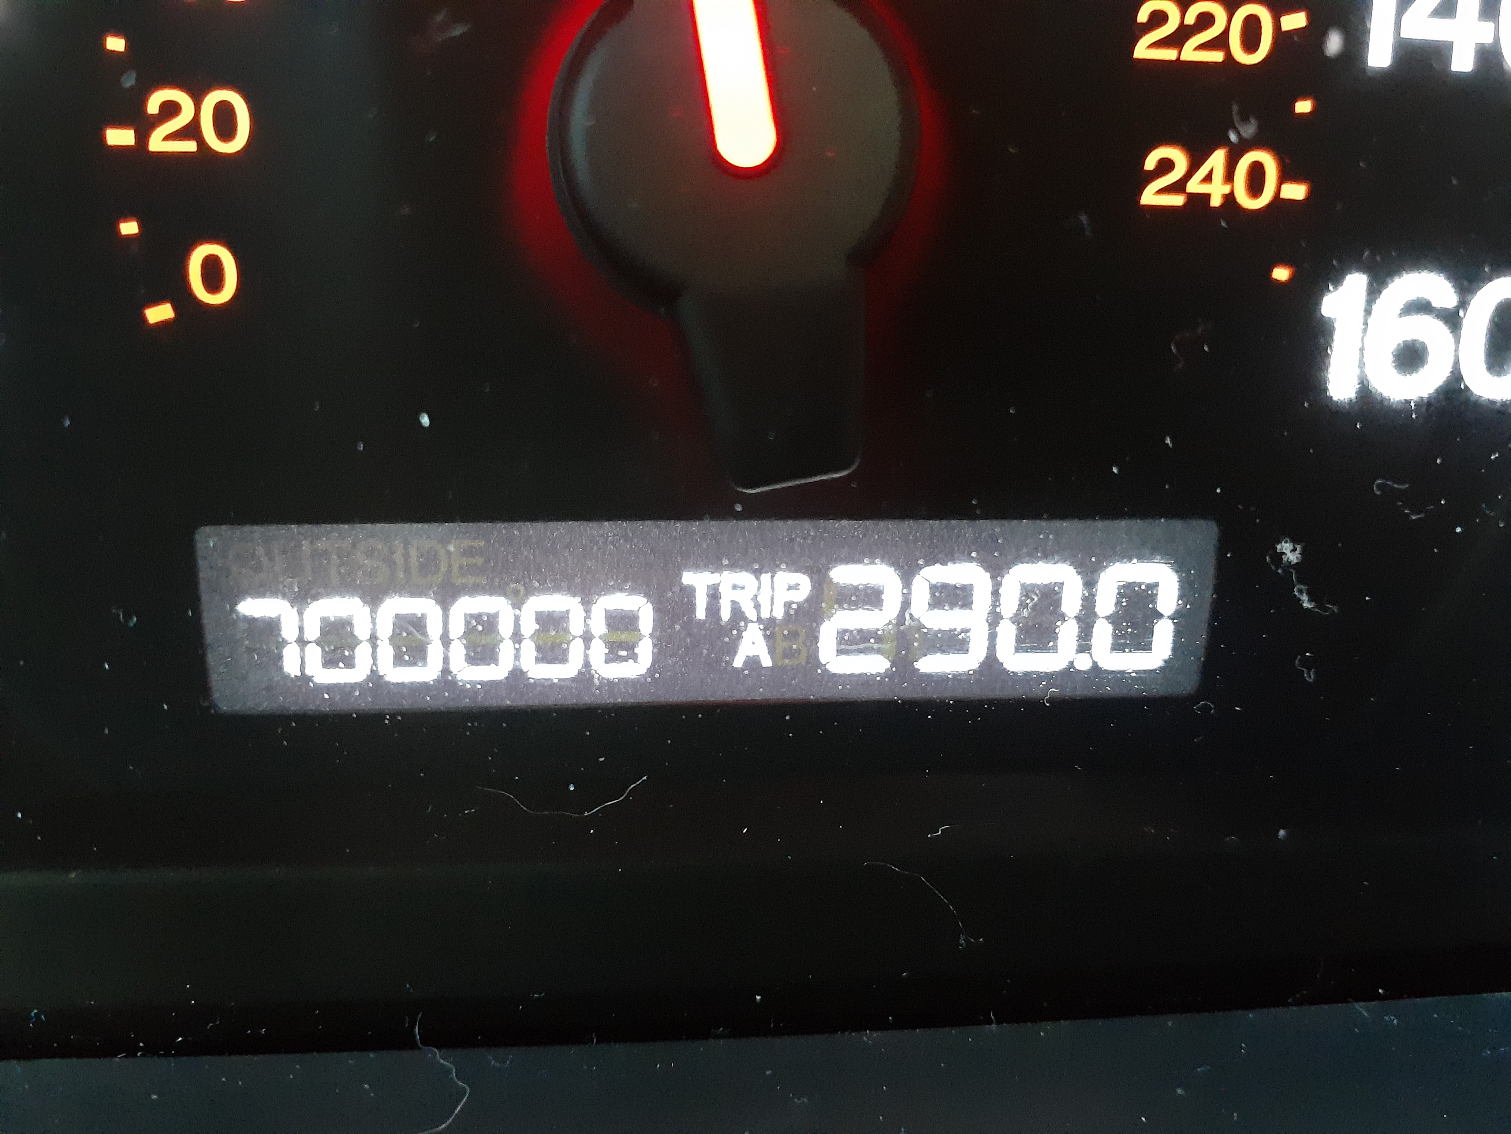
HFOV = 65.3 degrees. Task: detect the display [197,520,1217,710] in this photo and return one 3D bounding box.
[{"bbox_3d":[-0.002,0.003,0.082,0.068,0.013,0.005,0,15,-5],"label":"display"}]

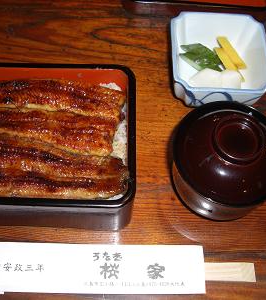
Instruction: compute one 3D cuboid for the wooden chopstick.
[{"bbox_3d":[-0.006,0.099,0.350,0.215,0.006,0.015,1,63,-1],"label":"wooden chopstick"}]

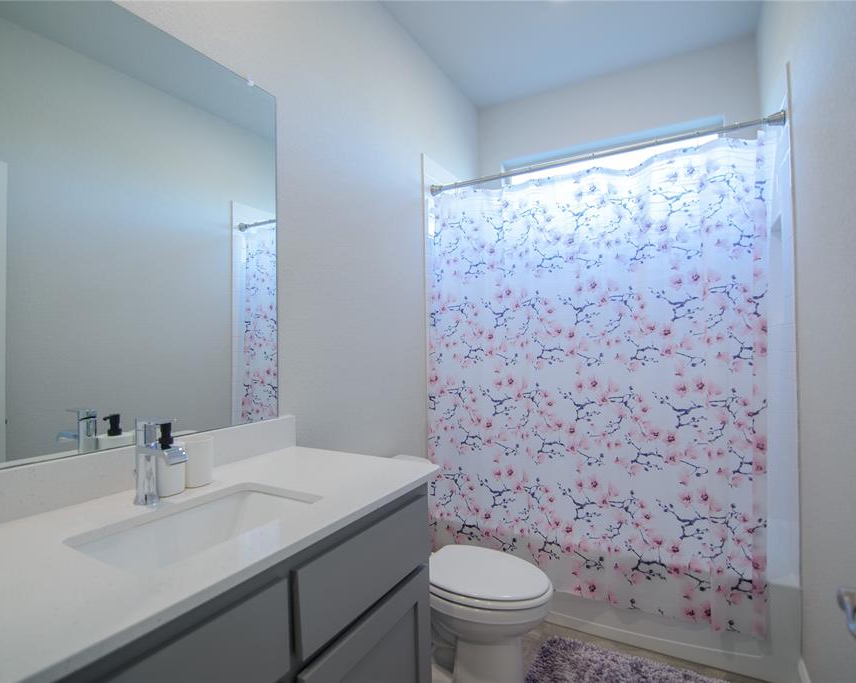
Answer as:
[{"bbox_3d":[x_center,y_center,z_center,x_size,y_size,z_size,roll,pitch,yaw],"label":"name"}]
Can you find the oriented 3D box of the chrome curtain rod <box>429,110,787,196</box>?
[{"bbox_3d":[0.665,-0.805,2.024,1.473,0.057,0.057,-1,-1,29],"label":"chrome curtain rod"}]

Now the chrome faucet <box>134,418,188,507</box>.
[{"bbox_3d":[-0.564,0.255,0.963,0.123,0.183,0.044,-1,-1,29],"label":"chrome faucet"}]

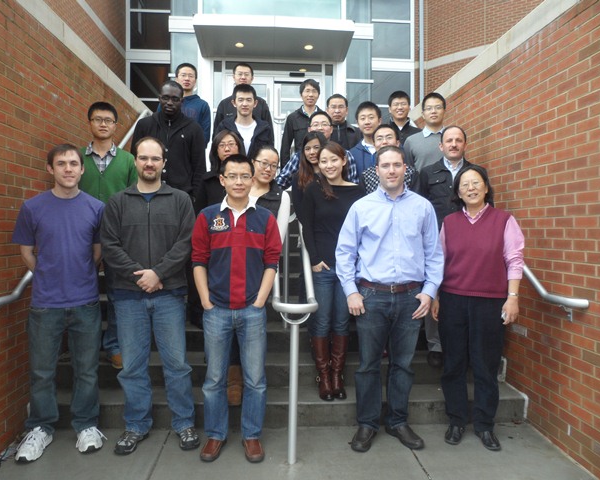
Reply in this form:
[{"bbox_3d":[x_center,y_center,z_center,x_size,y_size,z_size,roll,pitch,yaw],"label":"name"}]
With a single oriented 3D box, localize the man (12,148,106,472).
[{"bbox_3d":[-1.414,0.348,2.857,0.530,1.808,0.330,0,1,-15],"label":"man"}]

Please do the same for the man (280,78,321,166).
[{"bbox_3d":[0.093,-0.690,4.605,0.520,1.666,0.330,0,1,-1],"label":"man"}]

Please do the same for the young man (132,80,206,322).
[{"bbox_3d":[-1.006,-0.257,3.705,0.580,1.906,0.360,0,1,-10],"label":"young man"}]

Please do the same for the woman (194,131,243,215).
[{"bbox_3d":[-0.552,0.056,3.462,0.470,1.656,0.320,0,1,-7],"label":"woman"}]

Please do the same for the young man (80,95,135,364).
[{"bbox_3d":[-1.375,-0.039,3.383,0.490,1.839,0.340,0,1,-13],"label":"young man"}]

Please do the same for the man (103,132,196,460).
[{"bbox_3d":[-0.906,0.319,2.921,0.570,1.870,0.370,0,1,-11],"label":"man"}]

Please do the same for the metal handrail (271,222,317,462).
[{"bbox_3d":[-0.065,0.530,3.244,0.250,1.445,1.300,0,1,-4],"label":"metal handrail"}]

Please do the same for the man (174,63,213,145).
[{"bbox_3d":[-1.105,-0.778,4.641,0.530,1.827,0.330,0,1,-9],"label":"man"}]

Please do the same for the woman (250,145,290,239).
[{"bbox_3d":[-0.256,0.232,3.165,0.450,1.680,0.320,0,1,3],"label":"woman"}]

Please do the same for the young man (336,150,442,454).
[{"bbox_3d":[0.558,0.344,2.993,0.620,1.834,0.350,0,1,3],"label":"young man"}]

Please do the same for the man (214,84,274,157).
[{"bbox_3d":[-0.464,-0.387,4.021,0.510,1.798,0.330,0,1,-5],"label":"man"}]

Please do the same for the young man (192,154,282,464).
[{"bbox_3d":[-0.371,0.381,2.849,0.540,1.755,0.330,0,1,-6],"label":"young man"}]

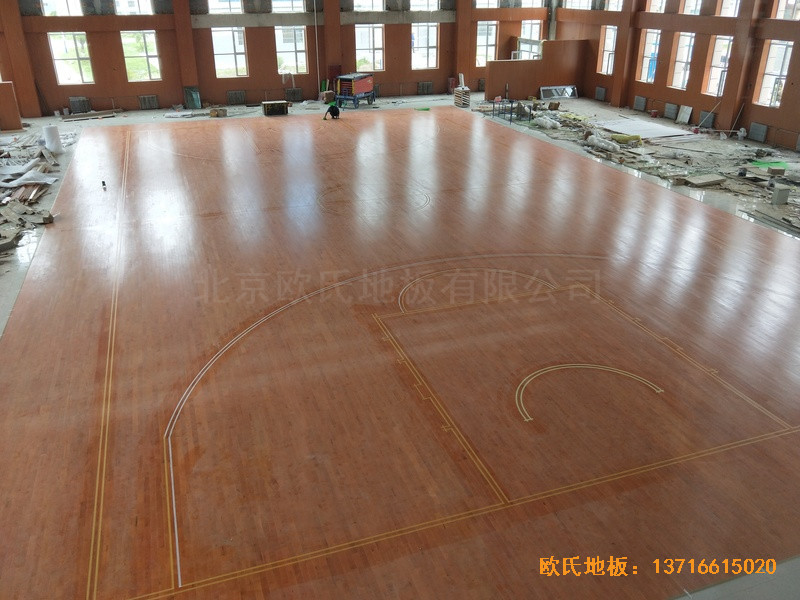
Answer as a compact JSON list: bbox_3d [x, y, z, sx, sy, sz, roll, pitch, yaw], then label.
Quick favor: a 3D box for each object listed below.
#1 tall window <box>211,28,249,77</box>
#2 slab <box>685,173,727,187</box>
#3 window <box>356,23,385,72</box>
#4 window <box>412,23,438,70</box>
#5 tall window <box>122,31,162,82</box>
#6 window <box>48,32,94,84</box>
[{"bbox_3d":[-9.299,-13.584,31.776,1.756,2.558,0.200,-8,26,-15],"label":"tall window"},{"bbox_3d":[10.190,-3.958,19.282,1.257,0.140,0.593,-11,27,-21],"label":"slab"},{"bbox_3d":[-1.691,-14.721,33.814,1.756,2.558,0.200,-8,26,-15],"label":"window"},{"bbox_3d":[1.544,-15.185,34.689,1.756,2.558,0.200,-8,26,-15],"label":"window"},{"bbox_3d":[-13.664,-12.892,30.622,1.756,2.558,0.200,-8,26,-15],"label":"tall window"},{"bbox_3d":[-16.873,-12.402,29.767,1.756,2.558,0.200,-8,26,-15],"label":"window"}]

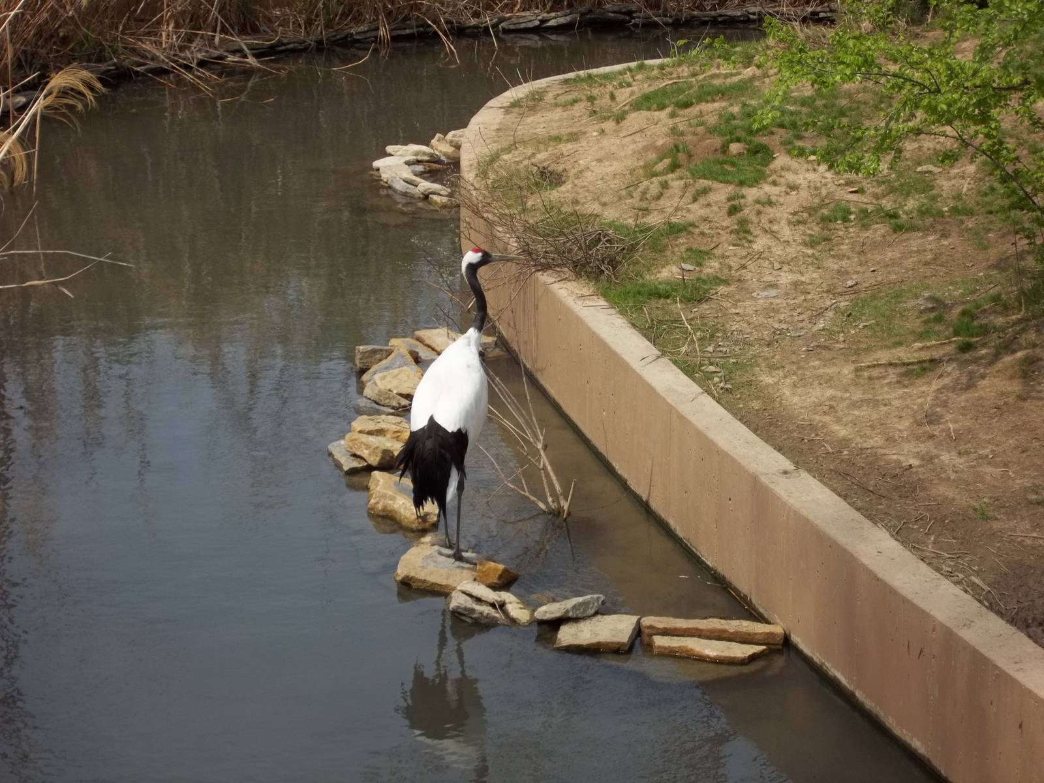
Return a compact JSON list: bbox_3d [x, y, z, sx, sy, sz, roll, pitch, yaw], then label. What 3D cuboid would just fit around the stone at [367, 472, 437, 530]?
[{"bbox_3d":[-0.567,0.519,13.742,0.230,0.120,0.430,-8,18,-24],"label":"stone"}]

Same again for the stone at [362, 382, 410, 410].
[{"bbox_3d":[-0.714,0.029,15.127,0.223,0.083,0.155,9,18,29],"label":"stone"}]

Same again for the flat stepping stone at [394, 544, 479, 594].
[{"bbox_3d":[-0.376,0.787,12.871,0.340,0.100,0.370,3,17,10],"label":"flat stepping stone"}]

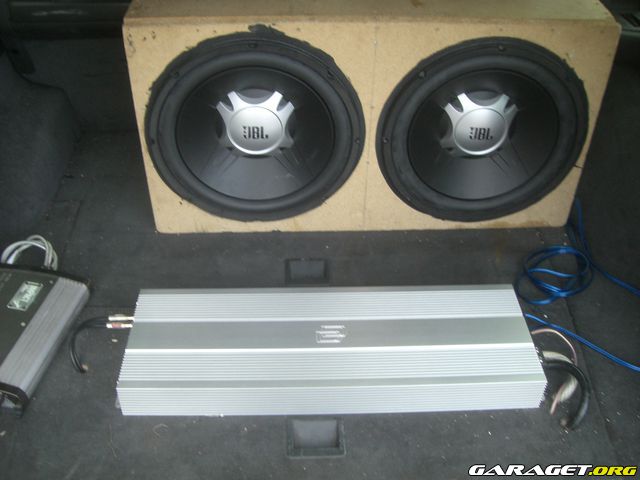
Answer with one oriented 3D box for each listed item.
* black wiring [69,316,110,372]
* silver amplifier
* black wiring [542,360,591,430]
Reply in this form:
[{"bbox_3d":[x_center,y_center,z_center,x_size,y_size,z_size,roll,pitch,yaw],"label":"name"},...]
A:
[{"bbox_3d":[-0.373,0.169,1.132,0.055,0.036,0.089,-1,38,-2],"label":"black wiring"},{"bbox_3d":[0.017,0.168,1.119,0.625,0.060,0.211,-1,38,-2],"label":"silver amplifier"},{"bbox_3d":[0.373,0.234,1.056,0.071,0.040,0.102,-1,38,-2],"label":"black wiring"}]

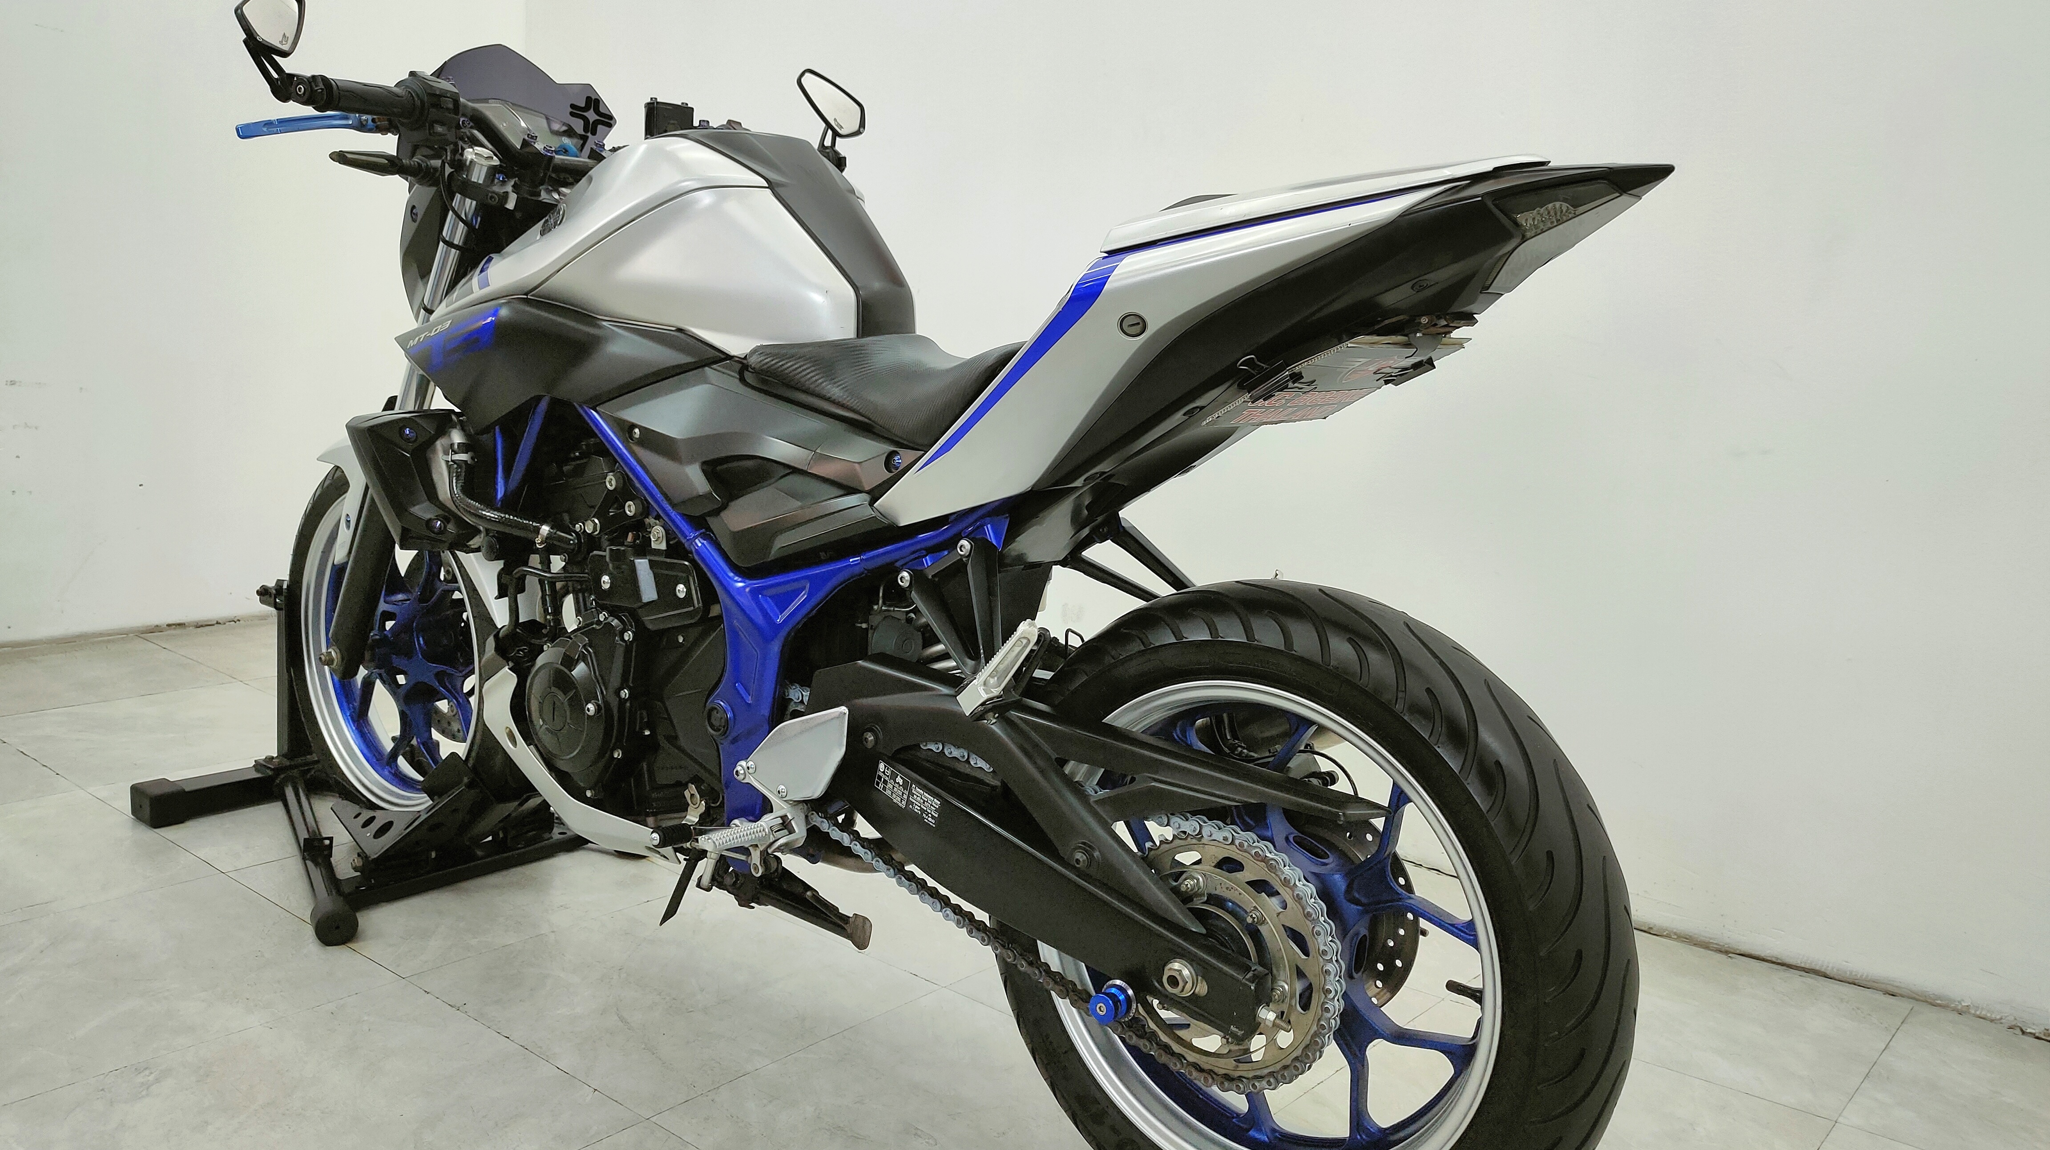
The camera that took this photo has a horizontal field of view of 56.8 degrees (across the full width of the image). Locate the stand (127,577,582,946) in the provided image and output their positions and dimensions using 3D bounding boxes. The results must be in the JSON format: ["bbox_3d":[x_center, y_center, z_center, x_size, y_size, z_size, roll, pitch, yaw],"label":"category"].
[{"bbox_3d":[-0.896,0.205,2.699,0.710,0.315,0.565,13,15,40],"label":"stand"}]

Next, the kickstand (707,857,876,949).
[{"bbox_3d":[-0.232,0.331,1.916,0.250,0.070,0.090,13,15,40],"label":"kickstand"}]

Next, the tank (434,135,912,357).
[{"bbox_3d":[-0.344,-0.374,2.115,0.600,0.235,0.320,13,15,40],"label":"tank"}]

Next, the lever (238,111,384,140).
[{"bbox_3d":[-0.778,-0.487,2.074,0.045,0.030,0.170,13,15,40],"label":"lever"}]

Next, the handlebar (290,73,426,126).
[{"bbox_3d":[-0.696,-0.499,1.984,0.050,0.045,0.150,10,14,31],"label":"handlebar"}]

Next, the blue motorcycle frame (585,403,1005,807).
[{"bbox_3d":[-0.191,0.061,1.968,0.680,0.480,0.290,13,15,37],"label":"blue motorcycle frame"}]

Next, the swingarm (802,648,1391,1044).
[{"bbox_3d":[0.073,0.220,1.820,0.670,0.220,0.280,13,15,40],"label":"swingarm"}]

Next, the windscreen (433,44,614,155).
[{"bbox_3d":[-0.650,-0.592,2.355,0.160,0.130,0.240,13,15,40],"label":"windscreen"}]

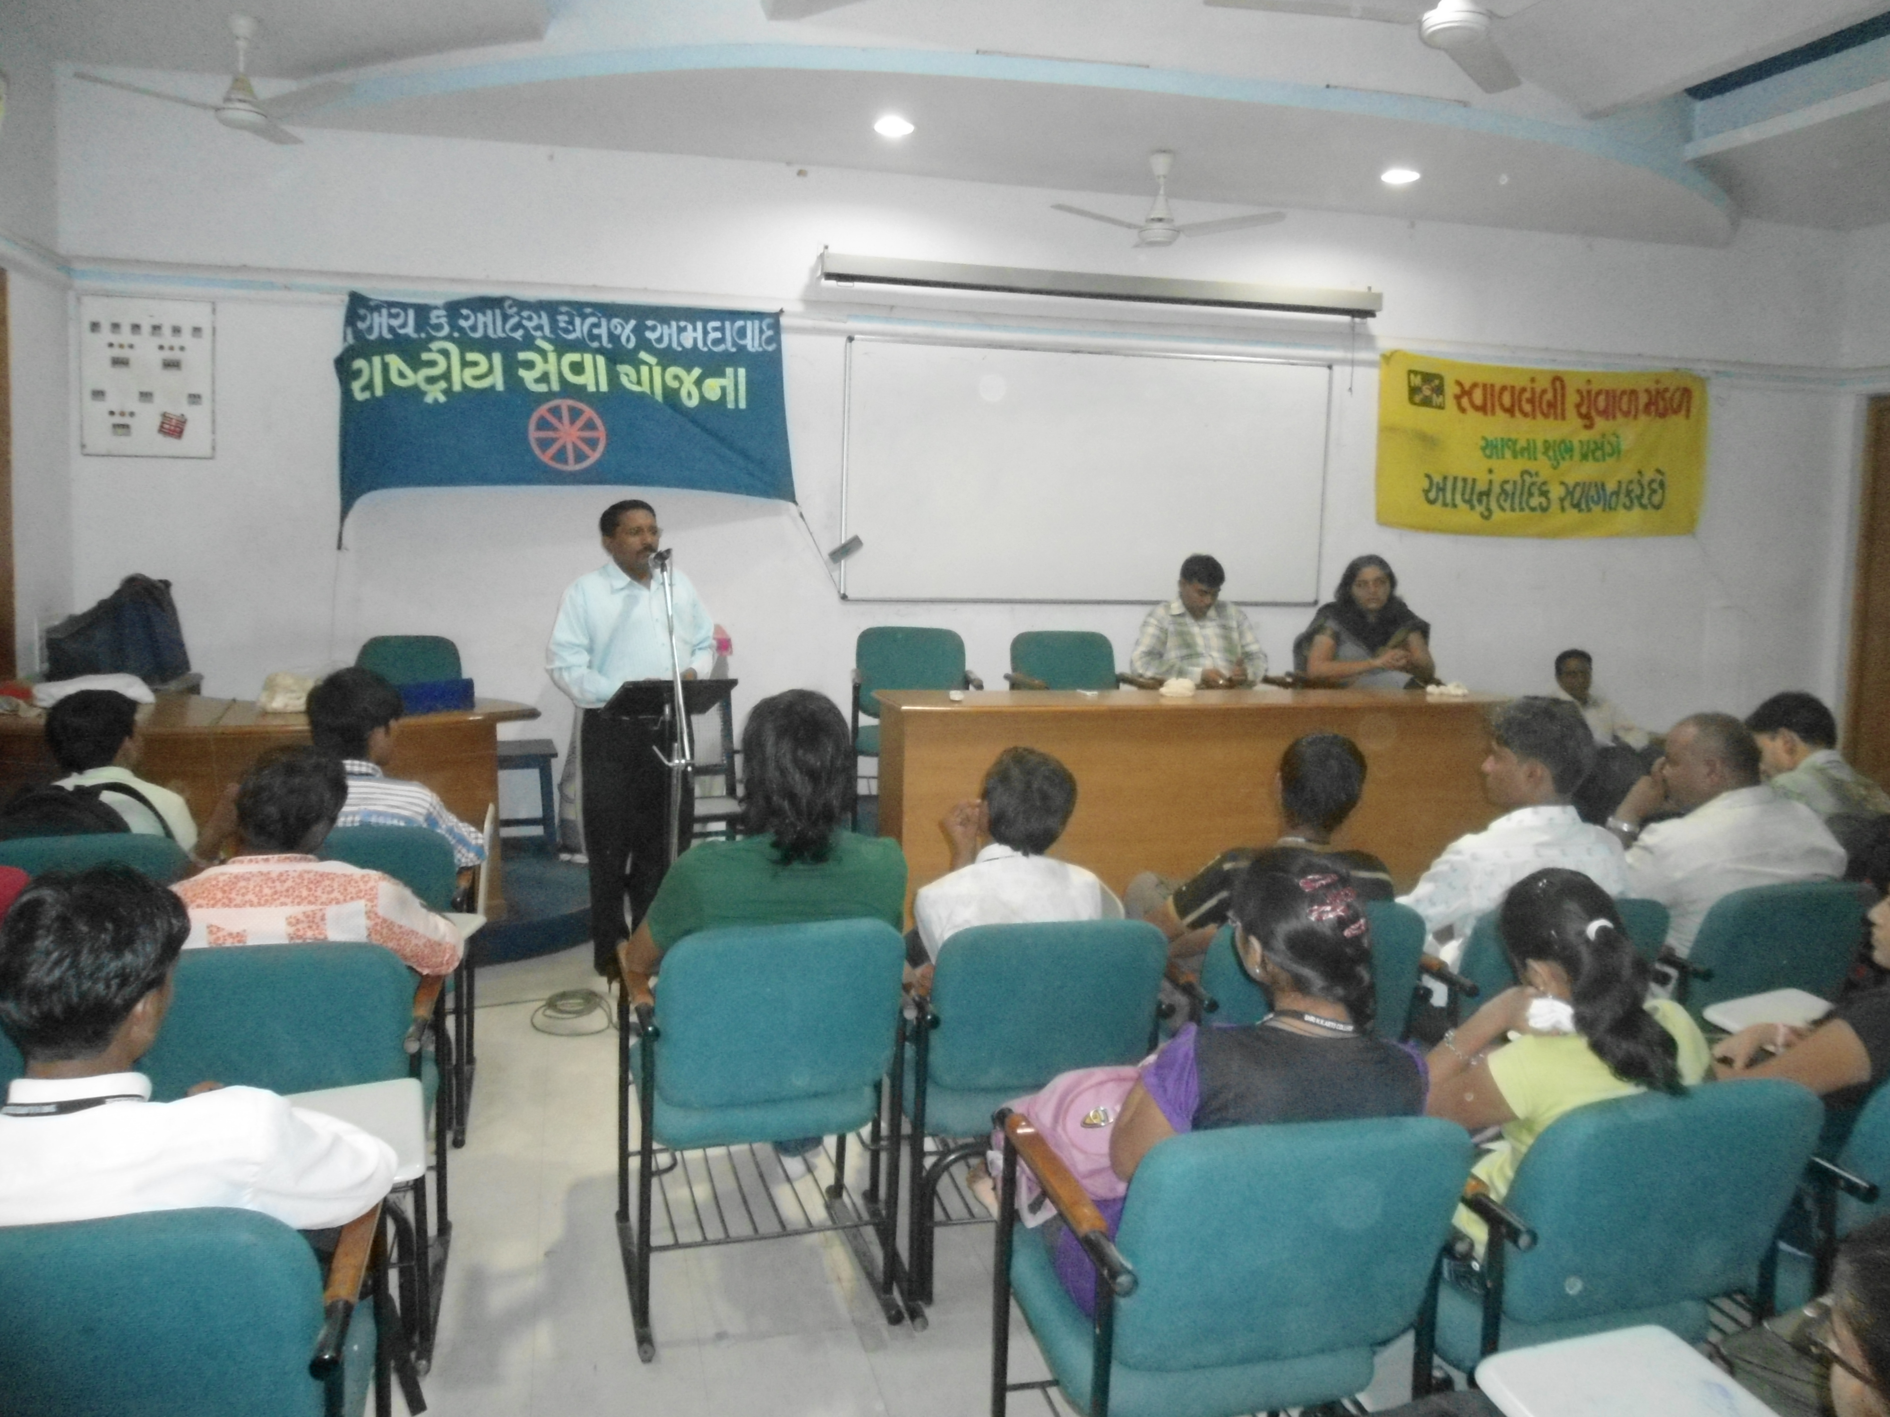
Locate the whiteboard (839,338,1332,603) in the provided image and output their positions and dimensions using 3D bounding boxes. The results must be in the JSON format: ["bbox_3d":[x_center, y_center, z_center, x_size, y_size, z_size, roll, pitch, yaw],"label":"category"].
[{"bbox_3d":[0.734,-1.127,6.961,2.496,1.216,0.030,0,5,-14],"label":"whiteboard"}]

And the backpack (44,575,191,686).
[{"bbox_3d":[-3.174,-0.292,5.434,0.480,0.430,0.280,-2,7,-26],"label":"backpack"}]

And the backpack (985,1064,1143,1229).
[{"bbox_3d":[0.211,0.640,2.140,0.320,0.280,0.220,4,6,22],"label":"backpack"}]

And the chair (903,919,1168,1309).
[{"bbox_3d":[0.126,0.764,3.007,0.530,0.810,0.660,0,5,-14],"label":"chair"}]

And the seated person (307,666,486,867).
[{"bbox_3d":[-1.536,0.476,3.847,0.540,1.190,0.780,0,5,-8],"label":"seated person"}]

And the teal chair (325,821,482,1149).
[{"bbox_3d":[-1.522,0.657,3.700,0.550,0.800,0.630,0,6,-16],"label":"teal chair"}]

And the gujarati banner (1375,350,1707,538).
[{"bbox_3d":[3.197,-1.379,7.524,1.991,0.890,0.030,0,6,-14],"label":"gujarati banner"}]

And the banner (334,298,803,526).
[{"bbox_3d":[-1.643,-1.307,6.286,1.970,1.020,0.040,0,6,-14],"label":"banner"}]

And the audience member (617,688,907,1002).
[{"bbox_3d":[-0.403,0.549,3.062,0.600,1.200,0.720,0,6,-16],"label":"audience member"}]

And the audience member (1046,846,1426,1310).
[{"bbox_3d":[0.367,0.712,2.157,0.520,1.100,0.700,0,6,-13],"label":"audience member"}]

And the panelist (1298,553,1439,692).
[{"bbox_3d":[1.781,-0.065,6.055,0.620,1.170,0.750,0,5,-12],"label":"panelist"}]

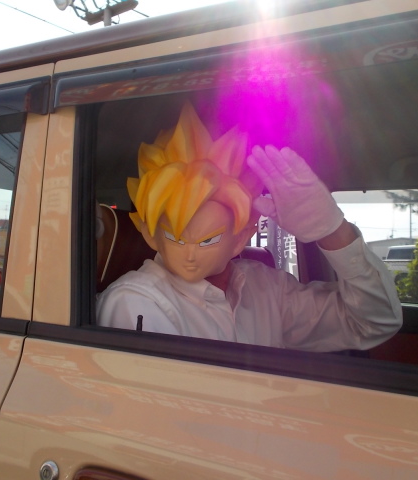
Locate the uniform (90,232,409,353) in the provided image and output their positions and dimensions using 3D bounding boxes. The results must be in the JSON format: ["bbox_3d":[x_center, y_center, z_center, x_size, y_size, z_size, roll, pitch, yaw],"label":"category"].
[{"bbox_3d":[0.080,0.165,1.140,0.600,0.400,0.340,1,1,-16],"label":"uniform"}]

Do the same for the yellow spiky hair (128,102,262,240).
[{"bbox_3d":[-0.030,-0.140,1.130,0.270,0.280,0.270,0,10,6],"label":"yellow spiky hair"}]

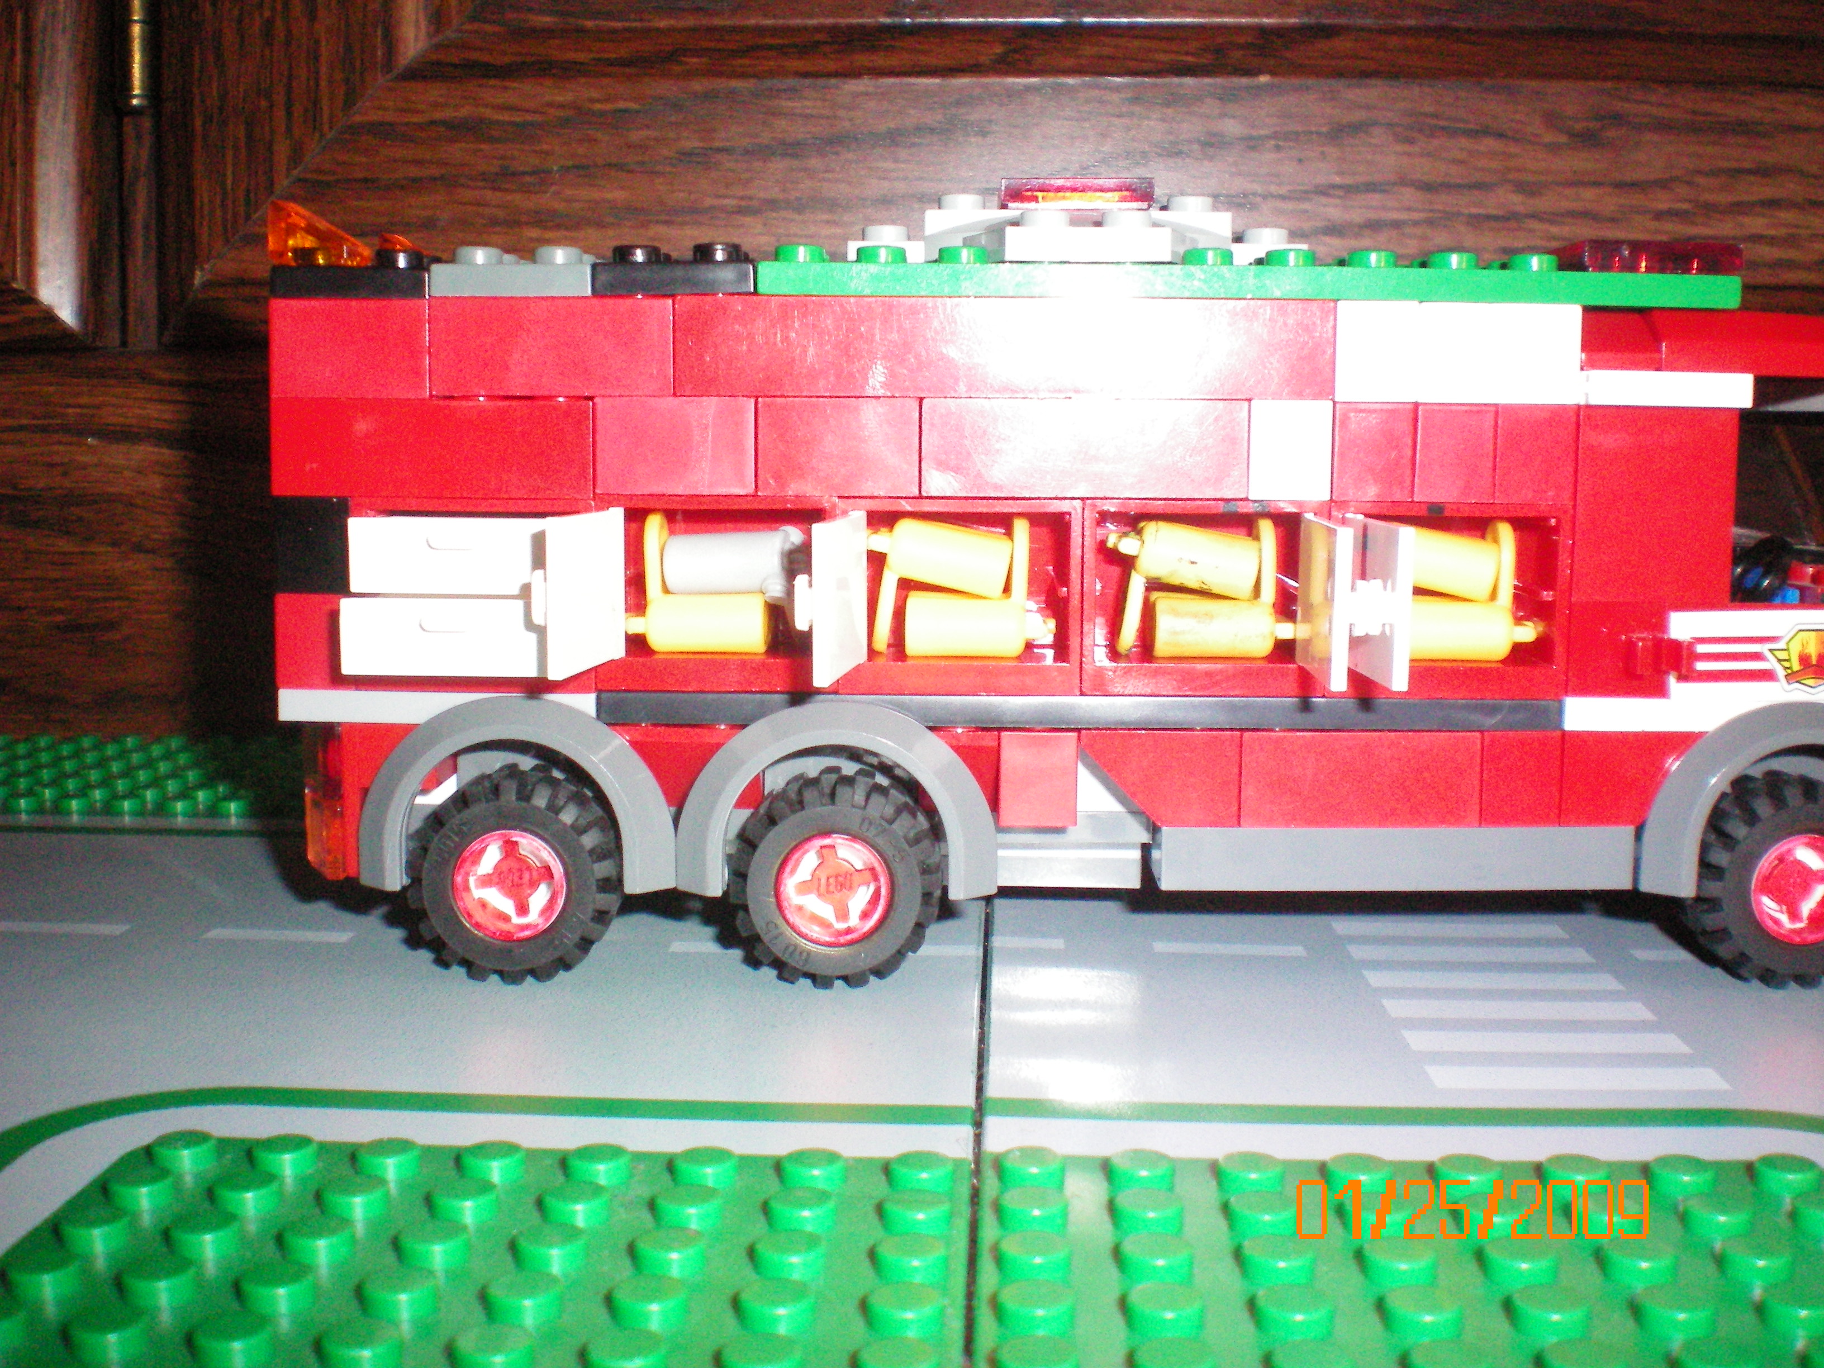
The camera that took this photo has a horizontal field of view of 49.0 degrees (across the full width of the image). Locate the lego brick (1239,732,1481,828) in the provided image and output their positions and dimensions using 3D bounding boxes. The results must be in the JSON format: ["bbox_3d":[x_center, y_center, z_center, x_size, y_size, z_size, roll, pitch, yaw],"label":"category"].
[{"bbox_3d":[0.045,0.009,0.202,0.024,0.009,0.008,0,7,1],"label":"lego brick"}]

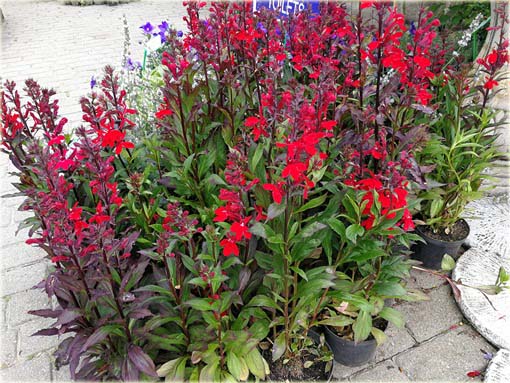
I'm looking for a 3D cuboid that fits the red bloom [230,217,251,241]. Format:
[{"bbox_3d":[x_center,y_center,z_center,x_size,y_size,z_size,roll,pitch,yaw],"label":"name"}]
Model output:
[{"bbox_3d":[-0.032,0.081,0.868,0.043,0.045,0.032,0,34,0],"label":"red bloom"}]

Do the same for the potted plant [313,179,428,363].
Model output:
[{"bbox_3d":[0.303,0.252,1.111,0.257,0.572,0.257,0,34,0],"label":"potted plant"}]

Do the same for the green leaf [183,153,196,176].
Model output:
[{"bbox_3d":[-0.193,-0.079,1.170,0.040,0.060,0.040,-1,34,0],"label":"green leaf"}]

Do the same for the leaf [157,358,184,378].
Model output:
[{"bbox_3d":[-0.183,0.380,0.860,0.060,0.030,0.042,-1,34,0],"label":"leaf"}]

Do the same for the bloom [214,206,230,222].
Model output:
[{"bbox_3d":[-0.073,0.051,0.890,0.034,0.029,0.030,17,38,24],"label":"bloom"}]

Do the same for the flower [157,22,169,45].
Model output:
[{"bbox_3d":[-0.391,-0.667,1.680,0.050,0.083,0.050,-7,35,-8],"label":"flower"}]

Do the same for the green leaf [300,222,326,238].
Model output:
[{"bbox_3d":[0.116,0.077,0.790,0.051,0.022,0.030,-1,34,0],"label":"green leaf"}]

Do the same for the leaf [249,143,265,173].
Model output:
[{"bbox_3d":[0.004,-0.090,1.053,0.043,0.075,0.030,0,34,0],"label":"leaf"}]

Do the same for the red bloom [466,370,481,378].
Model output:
[{"bbox_3d":[0.649,0.543,1.182,0.039,0.010,0.018,0,34,0],"label":"red bloom"}]

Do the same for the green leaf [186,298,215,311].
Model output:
[{"bbox_3d":[-0.127,0.262,0.924,0.065,0.022,0.026,0,34,0],"label":"green leaf"}]

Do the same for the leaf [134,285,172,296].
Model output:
[{"bbox_3d":[-0.250,0.244,0.980,0.092,0.024,0.027,0,34,0],"label":"leaf"}]

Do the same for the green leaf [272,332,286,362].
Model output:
[{"bbox_3d":[0.065,0.413,1.053,0.037,0.060,0.048,0,34,0],"label":"green leaf"}]

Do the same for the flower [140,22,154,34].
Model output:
[{"bbox_3d":[-0.454,-0.688,1.680,0.057,0.043,0.045,2,35,4],"label":"flower"}]

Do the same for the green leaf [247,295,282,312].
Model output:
[{"bbox_3d":[0.023,0.274,0.974,0.090,0.032,0.036,0,34,0],"label":"green leaf"}]

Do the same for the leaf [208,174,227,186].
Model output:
[{"bbox_3d":[-0.099,-0.029,1.050,0.047,0.023,0.032,-1,34,0],"label":"leaf"}]

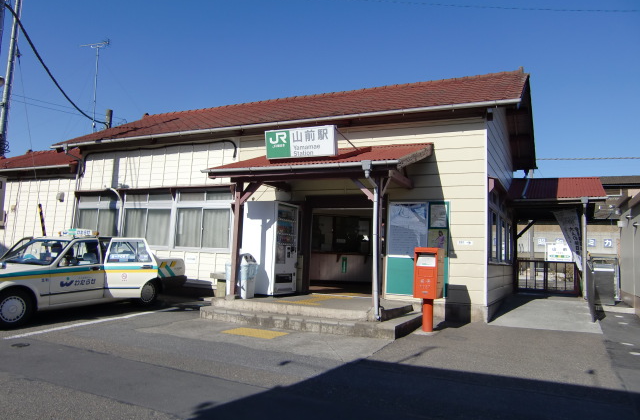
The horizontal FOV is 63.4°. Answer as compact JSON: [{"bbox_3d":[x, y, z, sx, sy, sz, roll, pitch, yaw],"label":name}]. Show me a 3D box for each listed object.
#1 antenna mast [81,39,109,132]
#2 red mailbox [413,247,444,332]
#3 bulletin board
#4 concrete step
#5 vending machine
[{"bbox_3d":[-7.698,-4.180,17.701,0.920,3.340,0.420,0,-5,20],"label":"antenna mast"},{"bbox_3d":[1.730,1.268,8.198,0.380,1.290,0.450,0,-5,25],"label":"red mailbox"},{"bbox_3d":[1.829,0.730,9.757,1.190,1.800,0.080,0,-5,25],"label":"bulletin board"},{"bbox_3d":[0.016,1.854,9.200,3.450,0.175,2.400,0,-5,25],"label":"concrete step"},{"bbox_3d":[-1.025,0.799,10.844,0.750,1.845,1.000,0,-5,25],"label":"vending machine"}]

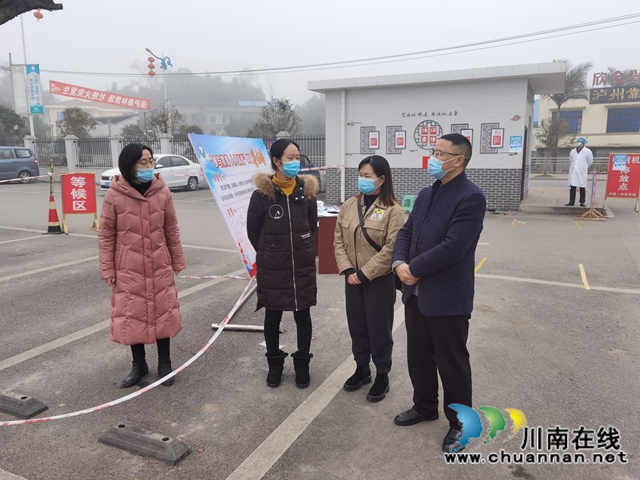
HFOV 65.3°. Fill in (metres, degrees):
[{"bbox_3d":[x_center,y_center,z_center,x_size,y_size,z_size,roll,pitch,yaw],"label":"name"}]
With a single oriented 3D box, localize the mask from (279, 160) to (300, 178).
[{"bbox_3d":[-0.193,-0.446,3.162,0.140,0.112,0.090,-6,11,-29],"label":"mask"}]

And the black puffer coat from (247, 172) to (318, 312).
[{"bbox_3d":[-0.248,0.017,3.300,0.450,0.897,0.340,-3,10,-16],"label":"black puffer coat"}]

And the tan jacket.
[{"bbox_3d":[0.316,-0.013,3.123,0.460,0.525,0.330,5,11,29],"label":"tan jacket"}]

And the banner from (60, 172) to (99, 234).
[{"bbox_3d":[-4.933,-0.785,10.260,0.660,1.173,0.420,-6,12,-31],"label":"banner"}]

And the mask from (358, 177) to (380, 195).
[{"bbox_3d":[0.304,-0.340,3.128,0.090,0.115,0.140,-10,14,-44],"label":"mask"}]

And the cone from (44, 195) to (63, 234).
[{"bbox_3d":[-5.347,-0.510,9.989,0.365,0.740,0.365,5,11,28],"label":"cone"}]

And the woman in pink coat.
[{"bbox_3d":[-1.196,0.178,3.354,0.550,1.636,0.380,-4,11,-21],"label":"woman in pink coat"}]

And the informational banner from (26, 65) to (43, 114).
[{"bbox_3d":[-15.414,-8.129,26.999,0.780,2.554,0.080,-1,10,-3],"label":"informational banner"}]

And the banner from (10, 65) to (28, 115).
[{"bbox_3d":[-15.939,-7.970,26.523,0.823,2.522,0.060,2,10,11],"label":"banner"}]

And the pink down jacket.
[{"bbox_3d":[-1.193,0.131,3.346,0.550,1.120,0.360,-4,11,-21],"label":"pink down jacket"}]

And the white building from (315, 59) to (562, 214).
[{"bbox_3d":[3.782,-3.023,15.787,6.929,3.708,4.645,4,11,25],"label":"white building"}]

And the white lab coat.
[{"bbox_3d":[6.696,-1.875,12.822,0.510,1.005,0.340,9,13,43],"label":"white lab coat"}]

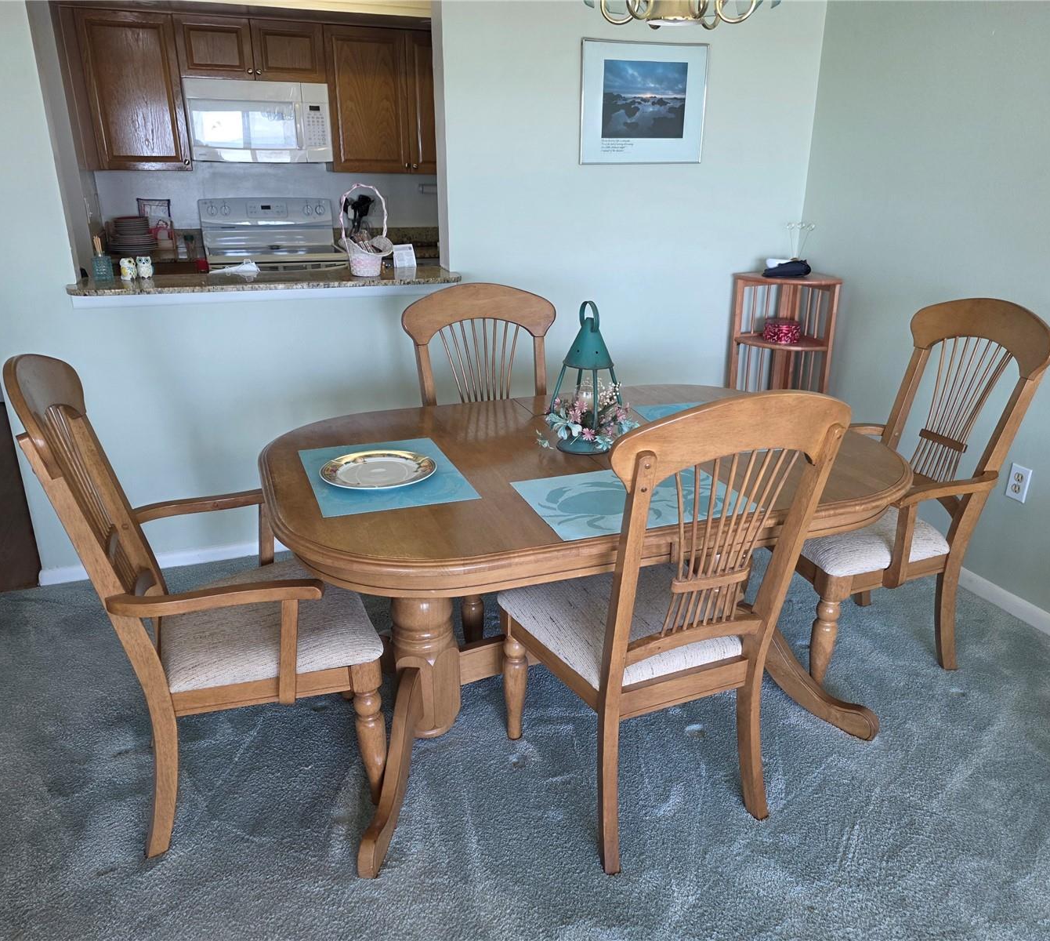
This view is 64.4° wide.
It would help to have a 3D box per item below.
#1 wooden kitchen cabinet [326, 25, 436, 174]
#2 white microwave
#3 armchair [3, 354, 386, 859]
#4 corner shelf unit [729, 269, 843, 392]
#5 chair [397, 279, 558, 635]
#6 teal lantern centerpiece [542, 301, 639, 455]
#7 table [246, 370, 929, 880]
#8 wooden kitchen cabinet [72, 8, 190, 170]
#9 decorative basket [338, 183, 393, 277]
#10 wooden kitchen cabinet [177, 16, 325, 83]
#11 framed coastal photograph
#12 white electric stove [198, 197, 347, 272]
[{"bbox_3d":[-0.779,-2.186,4.966,0.822,0.759,0.325,-7,21,-19],"label":"wooden kitchen cabinet"},{"bbox_3d":[-1.513,-1.972,4.738,0.758,0.409,0.370,-7,21,-19],"label":"white microwave"},{"bbox_3d":[-0.681,0.245,1.887,0.660,1.067,0.580,-7,21,-19],"label":"armchair"},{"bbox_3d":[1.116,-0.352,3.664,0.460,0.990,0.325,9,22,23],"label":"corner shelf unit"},{"bbox_3d":[-0.039,0.045,2.433,0.495,1.075,0.630,-7,21,-19],"label":"chair"},{"bbox_3d":[0.161,-0.233,2.069,0.213,0.361,0.200,-7,21,-19],"label":"teal lantern centerpiece"},{"bbox_3d":[0.135,0.298,2.223,1.533,0.745,1.072,-7,21,-19],"label":"table"},{"bbox_3d":[-2.111,-2.025,4.506,0.491,0.759,0.325,-7,21,-19],"label":"wooden kitchen cabinet"},{"bbox_3d":[-0.566,-0.859,2.972,0.162,0.307,0.165,-7,21,-19],"label":"decorative basket"},{"bbox_3d":[-1.523,-2.312,4.631,0.760,0.300,0.325,-7,21,-19],"label":"wooden kitchen cabinet"},{"bbox_3d":[0.457,-1.387,3.159,0.520,0.426,0.027,-7,21,-19],"label":"framed coastal photograph"},{"bbox_3d":[-1.460,-0.965,4.973,0.762,1.210,0.660,-7,21,-19],"label":"white electric stove"}]

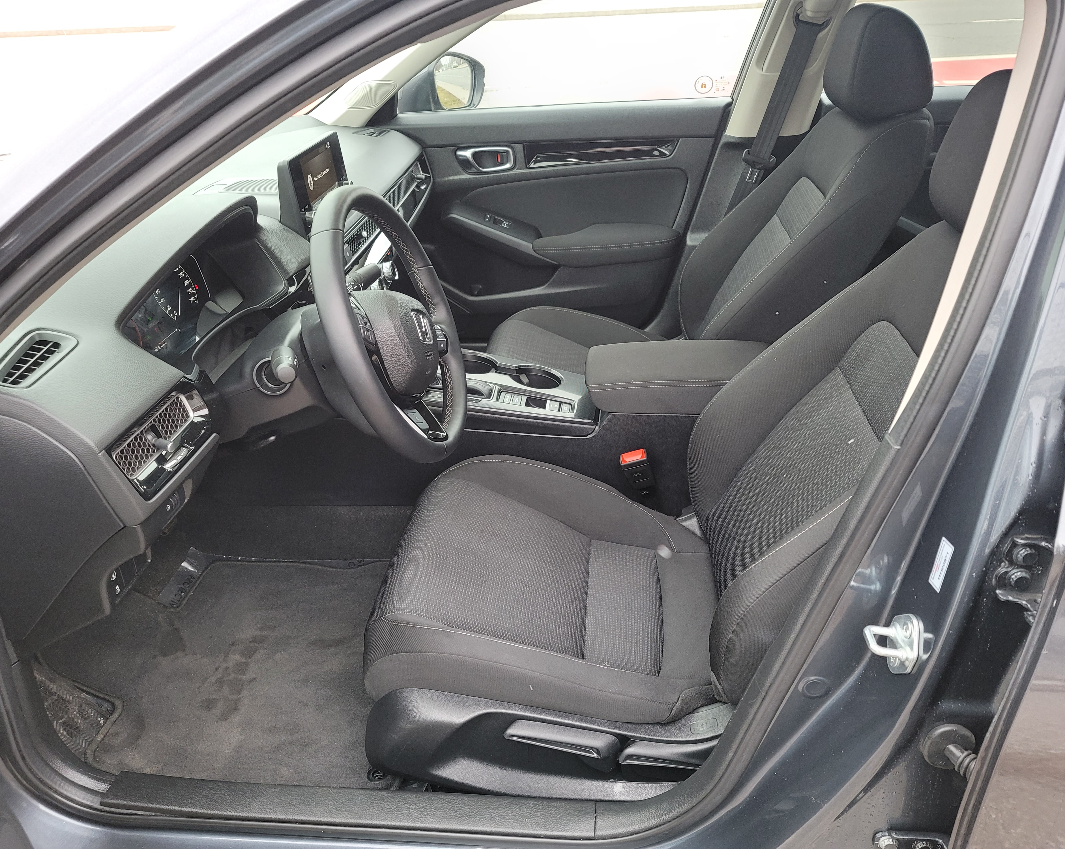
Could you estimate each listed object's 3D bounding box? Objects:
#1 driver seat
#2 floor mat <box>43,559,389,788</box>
[{"bbox_3d":[0.210,-0.047,1.060,0.880,0.830,0.530,1,28,6],"label":"driver seat"},{"bbox_3d":[-0.476,0.385,1.406,0.700,0.060,0.500,1,28,6],"label":"floor mat"}]

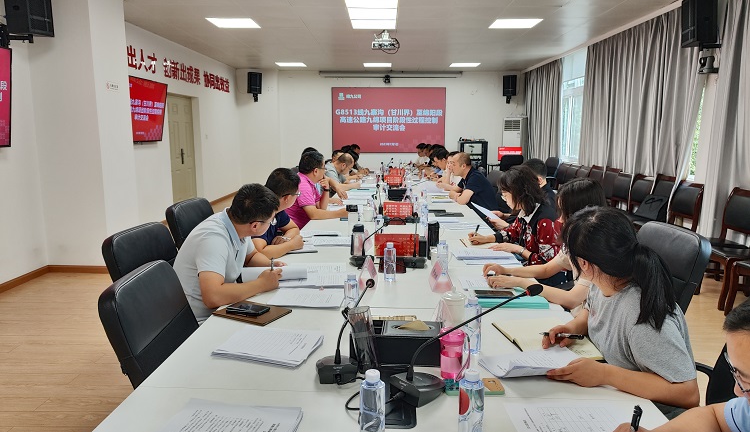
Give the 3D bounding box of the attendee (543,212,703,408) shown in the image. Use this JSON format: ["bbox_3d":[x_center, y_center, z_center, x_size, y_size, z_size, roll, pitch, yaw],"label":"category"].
[{"bbox_3d":[0.753,0.582,1.590,0.560,1.233,0.540,0,9,-3],"label":"attendee"}]

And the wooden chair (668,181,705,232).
[{"bbox_3d":[3.050,0.113,5.447,0.550,0.910,0.460,0,9,1],"label":"wooden chair"}]

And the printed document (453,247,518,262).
[{"bbox_3d":[0.590,0.217,2.873,0.297,0.017,0.225,0,9,-2],"label":"printed document"}]

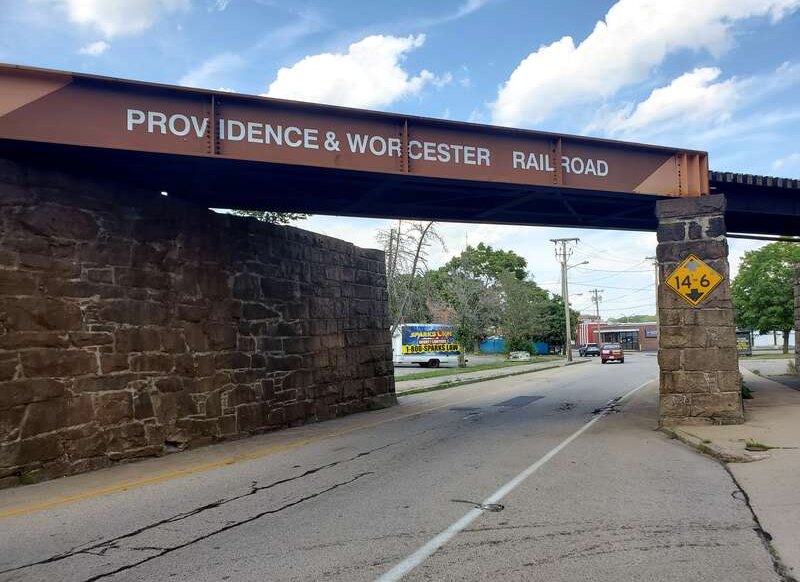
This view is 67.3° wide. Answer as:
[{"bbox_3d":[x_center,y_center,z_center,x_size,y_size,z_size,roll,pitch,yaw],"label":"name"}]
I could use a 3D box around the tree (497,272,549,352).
[{"bbox_3d":[15.225,2.894,74.449,6.600,10.200,6.400,-2,-5,12],"label":"tree"}]

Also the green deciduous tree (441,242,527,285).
[{"bbox_3d":[11.098,1.147,82.669,13.000,15.200,12.500,-2,-5,8],"label":"green deciduous tree"}]

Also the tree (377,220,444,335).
[{"bbox_3d":[0.650,-0.202,40.484,5.200,11.000,5.000,-1,-5,1],"label":"tree"}]

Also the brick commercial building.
[{"bbox_3d":[38.789,7.372,95.757,12.000,4.500,17.000,4,-7,-44],"label":"brick commercial building"}]

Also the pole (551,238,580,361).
[{"bbox_3d":[14.329,0.733,51.262,2.440,10.500,0.400,-2,-5,12],"label":"pole"}]

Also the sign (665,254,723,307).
[{"bbox_3d":[5.936,-0.208,12.130,1.077,1.077,0.030,-5,-8,35],"label":"sign"}]

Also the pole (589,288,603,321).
[{"bbox_3d":[32.955,4.730,99.466,2.440,10.600,0.500,-2,-5,9],"label":"pole"}]

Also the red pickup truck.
[{"bbox_3d":[17.743,5.184,50.171,1.760,1.620,4.850,-3,-5,19],"label":"red pickup truck"}]

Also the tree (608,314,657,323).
[{"bbox_3d":[71.480,12.115,185.418,15.000,9.500,11.000,-3,-5,21],"label":"tree"}]

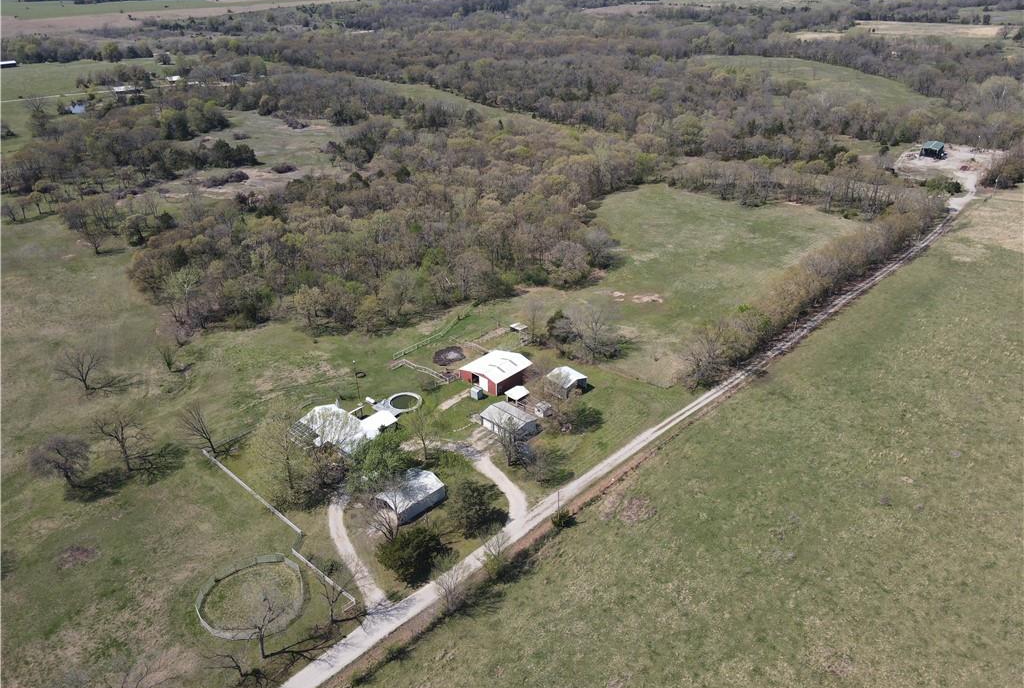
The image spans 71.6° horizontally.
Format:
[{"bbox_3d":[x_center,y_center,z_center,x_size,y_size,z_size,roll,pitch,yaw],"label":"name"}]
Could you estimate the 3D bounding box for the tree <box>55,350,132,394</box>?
[{"bbox_3d":[-107.180,6.869,176.208,13.000,10.500,12.000,0,29,0],"label":"tree"}]

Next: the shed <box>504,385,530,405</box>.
[{"bbox_3d":[1.414,12.792,173.487,4.000,2.800,4.300,26,38,38],"label":"shed"}]

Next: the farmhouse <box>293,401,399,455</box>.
[{"bbox_3d":[-37.544,18.786,160.466,17.500,5.000,18.500,26,38,38],"label":"farmhouse"}]

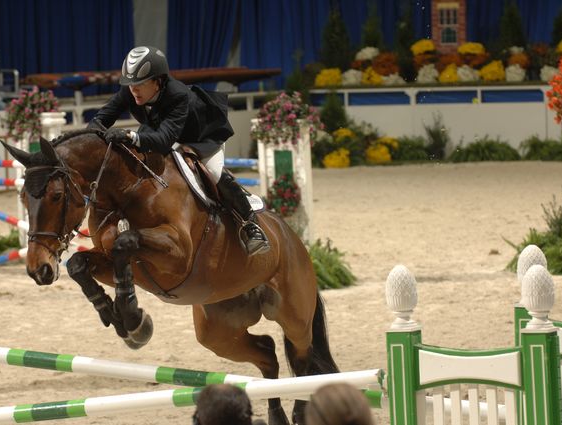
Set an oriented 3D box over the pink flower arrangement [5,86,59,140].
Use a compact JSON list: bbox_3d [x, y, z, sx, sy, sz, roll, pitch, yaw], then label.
[{"bbox_3d":[-2.488,-0.991,40.000,0.550,0.530,0.500,-1,3,0],"label":"pink flower arrangement"}]

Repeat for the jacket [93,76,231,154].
[{"bbox_3d":[-0.617,-0.500,20.800,0.520,0.450,0.660,1,16,42],"label":"jacket"}]

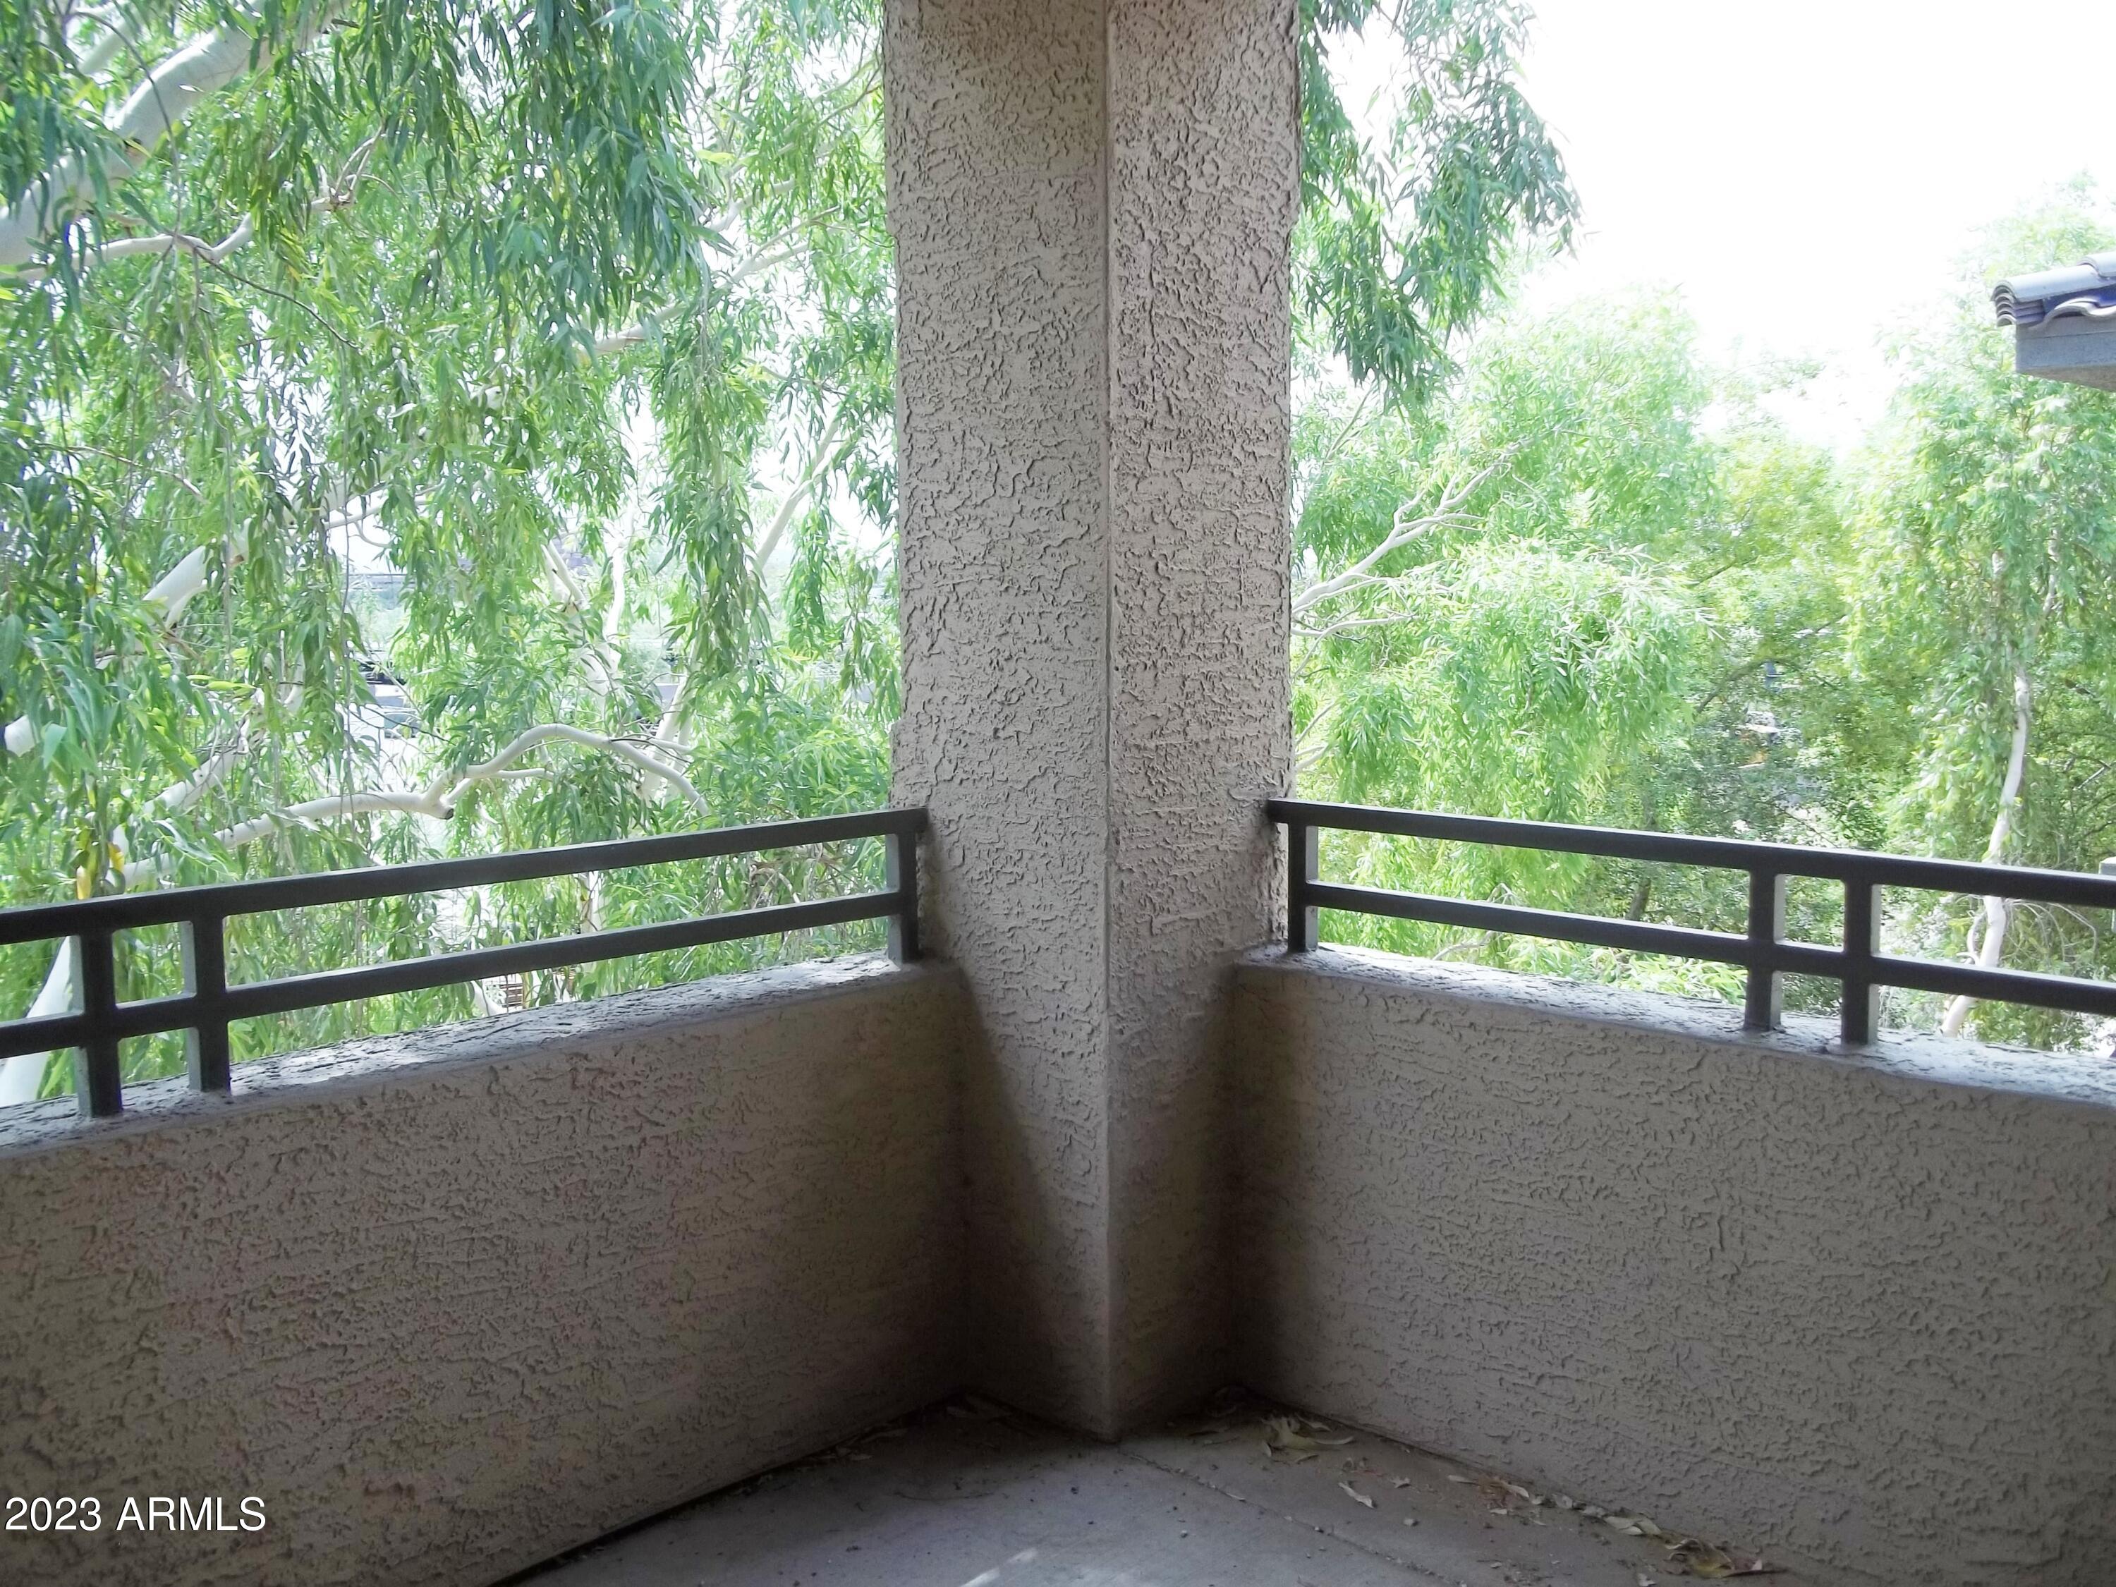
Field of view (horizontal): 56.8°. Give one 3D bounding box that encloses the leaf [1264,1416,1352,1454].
[{"bbox_3d":[0.423,1.081,3.312,0.145,0.030,0.100,-1,6,0],"label":"leaf"}]

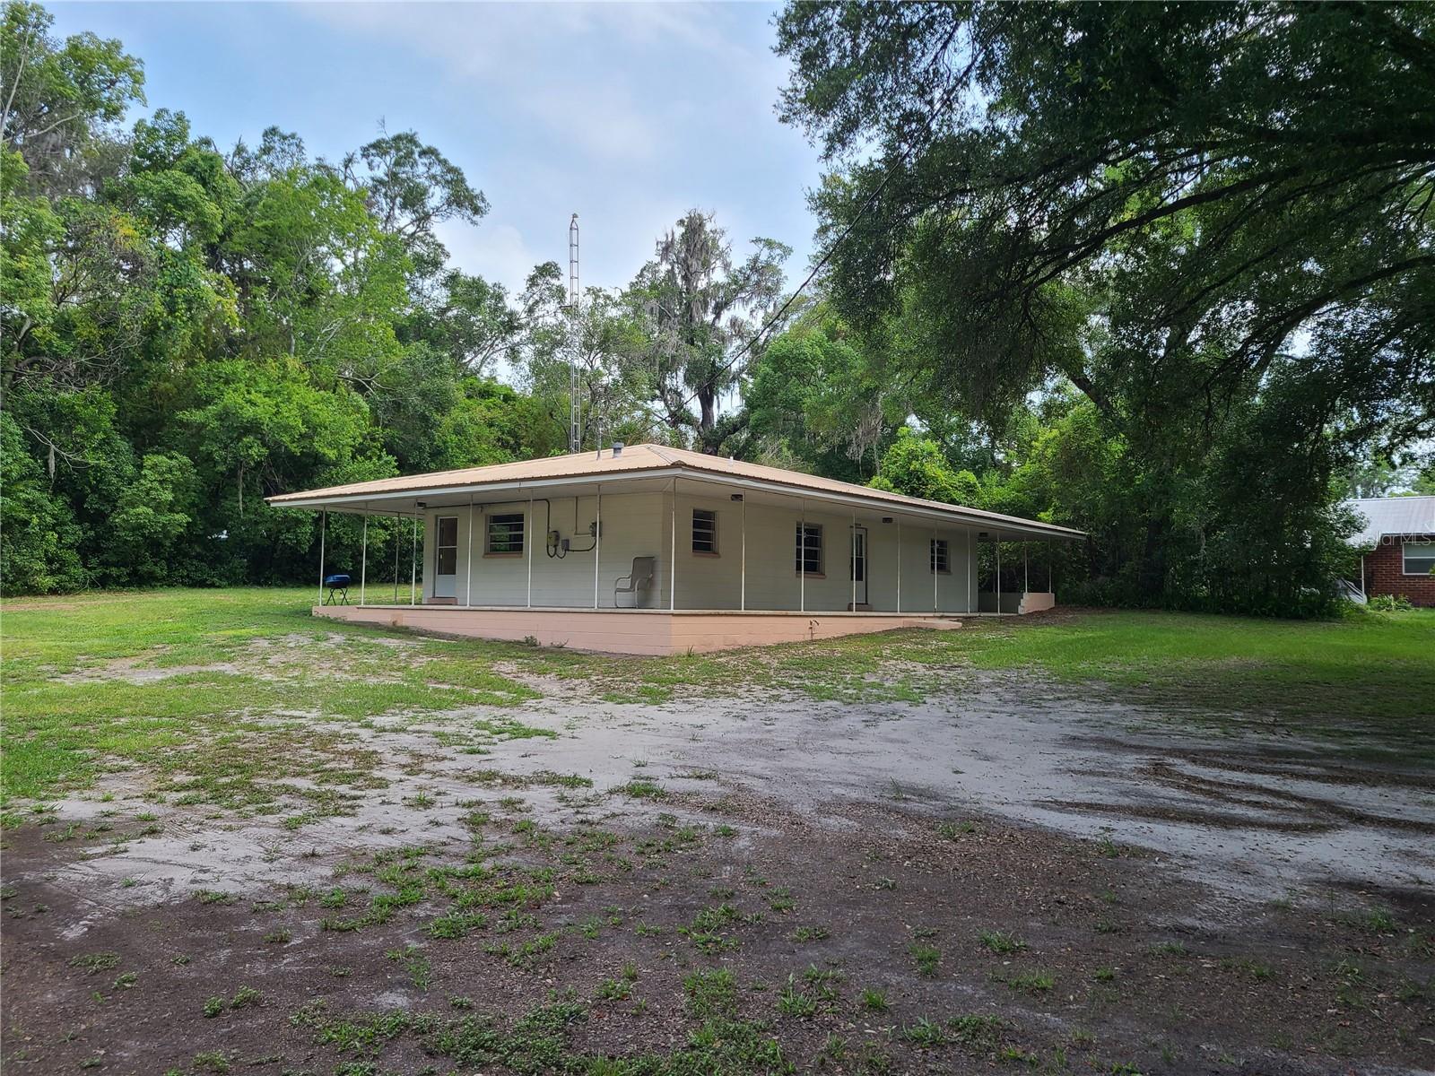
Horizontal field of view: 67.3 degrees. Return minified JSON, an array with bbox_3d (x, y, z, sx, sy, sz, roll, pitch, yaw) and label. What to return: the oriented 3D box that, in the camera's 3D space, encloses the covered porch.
[{"bbox_3d":[0.673,1.093,30.653,11.900,3.540,20.650,-2,-5,37],"label":"covered porch"}]

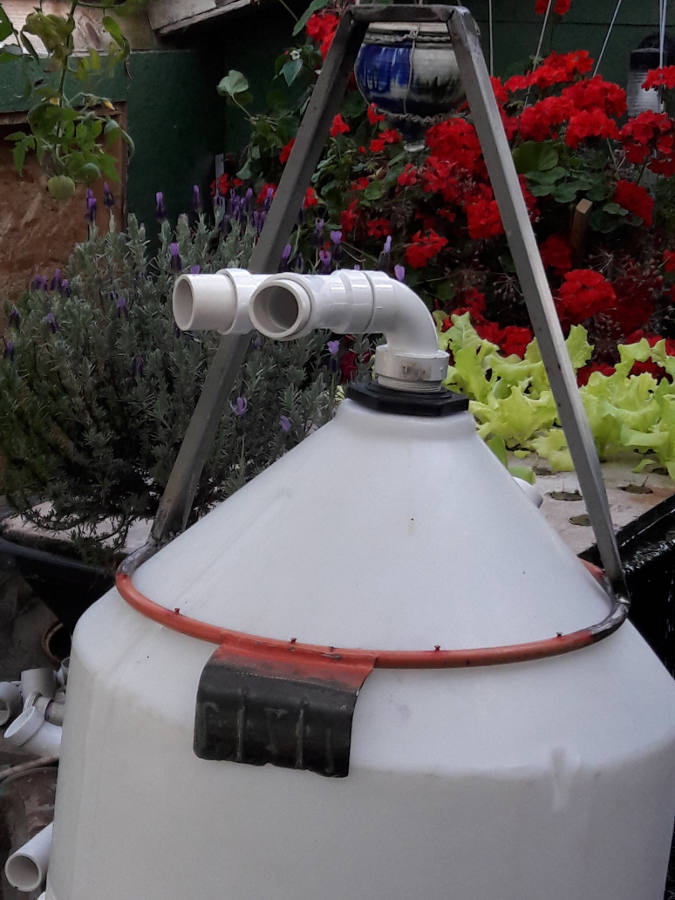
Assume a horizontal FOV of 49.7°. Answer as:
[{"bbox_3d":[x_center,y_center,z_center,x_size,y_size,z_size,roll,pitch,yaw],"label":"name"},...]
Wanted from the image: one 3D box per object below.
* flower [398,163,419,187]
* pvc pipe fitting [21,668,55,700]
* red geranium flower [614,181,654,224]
[{"bbox_3d":[0.142,-0.552,1.460,0.042,0.046,0.038,1,11,6],"label":"flower"},{"bbox_3d":[-0.466,0.365,1.130,0.053,0.056,0.053,-4,-6,6],"label":"pvc pipe fitting"},{"bbox_3d":[0.594,-0.496,1.460,0.085,0.085,0.075,2,11,11],"label":"red geranium flower"}]

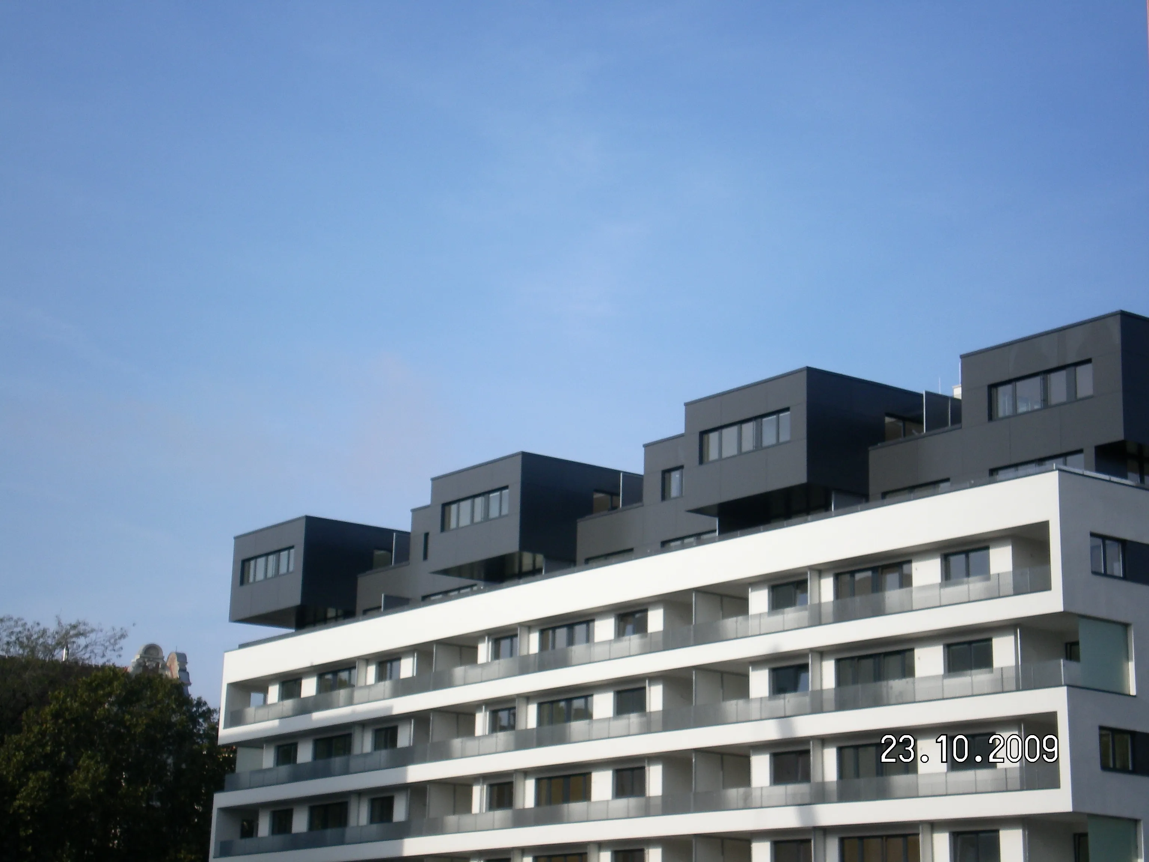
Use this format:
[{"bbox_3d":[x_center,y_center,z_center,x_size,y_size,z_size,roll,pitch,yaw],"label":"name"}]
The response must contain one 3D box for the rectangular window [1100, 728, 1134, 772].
[{"bbox_3d":[16.536,9.741,68.804,1.505,1.280,0.120,12,-18,-36],"label":"rectangular window"}]

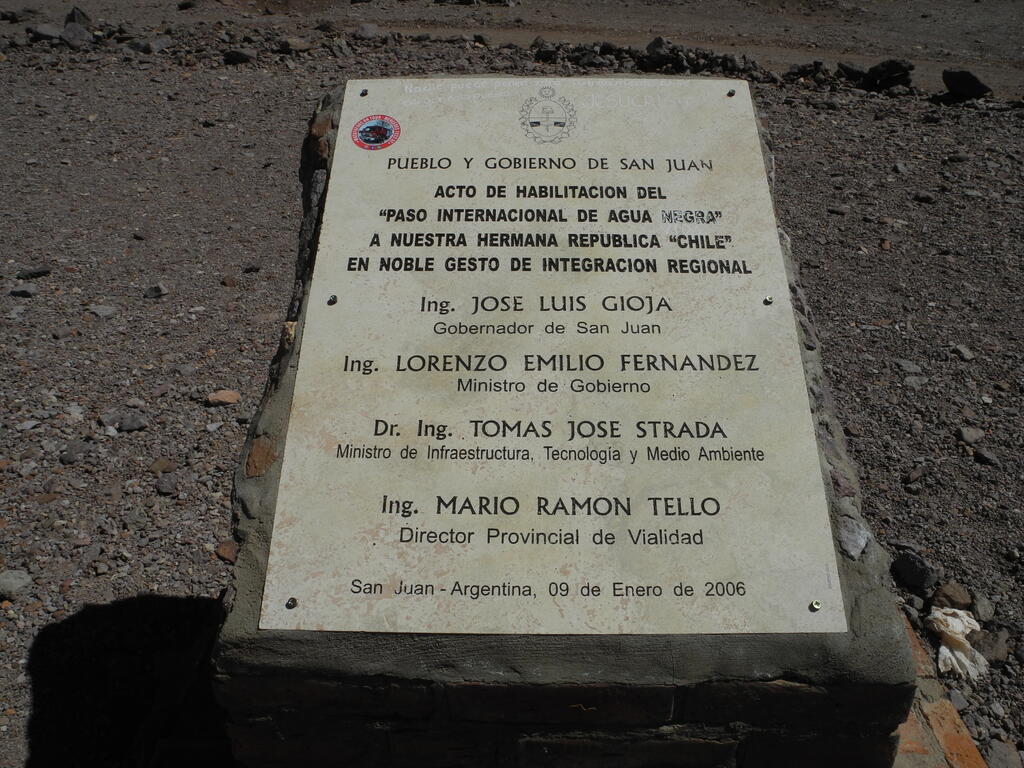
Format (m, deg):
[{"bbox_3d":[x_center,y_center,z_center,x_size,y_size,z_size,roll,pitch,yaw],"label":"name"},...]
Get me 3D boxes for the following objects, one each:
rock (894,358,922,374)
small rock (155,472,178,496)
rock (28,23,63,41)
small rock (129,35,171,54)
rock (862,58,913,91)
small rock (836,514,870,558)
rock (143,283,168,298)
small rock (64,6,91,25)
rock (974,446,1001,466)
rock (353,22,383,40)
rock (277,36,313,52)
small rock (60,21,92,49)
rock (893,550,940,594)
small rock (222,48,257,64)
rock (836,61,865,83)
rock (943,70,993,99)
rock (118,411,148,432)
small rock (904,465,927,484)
[{"bbox_3d":[1.368,-0.060,2.858,0.090,0.038,0.070,0,30,0],"label":"rock"},{"bbox_3d":[-0.952,0.277,2.282,0.063,0.050,0.057,-14,32,-23],"label":"small rock"},{"bbox_3d":[-5.554,-4.194,9.875,0.348,0.188,0.261,0,30,0],"label":"rock"},{"bbox_3d":[-4.244,-3.975,9.698,0.467,0.237,0.327,-11,31,-19],"label":"small rock"},{"bbox_3d":[3.452,-2.846,7.615,0.437,0.297,0.328,12,31,20],"label":"rock"},{"bbox_3d":[0.432,0.193,1.047,0.042,0.045,0.050,0,29,0],"label":"small rock"},{"bbox_3d":[-1.497,-0.393,3.479,0.104,0.051,0.083,-13,32,-22],"label":"rock"},{"bbox_3d":[-5.642,-4.759,10.771,0.305,0.272,0.244,0,30,0],"label":"small rock"},{"bbox_3d":[1.366,0.213,2.382,0.067,0.050,0.053,0,30,0],"label":"rock"},{"bbox_3d":[-1.724,-4.215,9.919,0.365,0.182,0.292,0,30,0],"label":"rock"},{"bbox_3d":[-2.605,-4.066,9.921,0.410,0.179,0.307,-7,30,-12],"label":"rock"},{"bbox_3d":[-4.898,-3.930,9.329,0.302,0.278,0.242,0,30,0],"label":"small rock"},{"bbox_3d":[0.952,0.442,1.954,0.103,0.081,0.093,17,34,28],"label":"rock"},{"bbox_3d":[-2.992,-3.596,9.094,0.355,0.164,0.284,-9,30,-15],"label":"small rock"},{"bbox_3d":[3.069,-2.821,7.502,0.223,0.184,0.178,0,30,0],"label":"rock"},{"bbox_3d":[3.779,-2.486,6.876,0.374,0.230,0.243,0,30,0],"label":"rock"},{"bbox_3d":[-1.161,0.115,2.538,0.086,0.055,0.065,0,30,0],"label":"rock"},{"bbox_3d":[1.133,0.252,2.318,0.052,0.046,0.042,0,30,0],"label":"small rock"}]

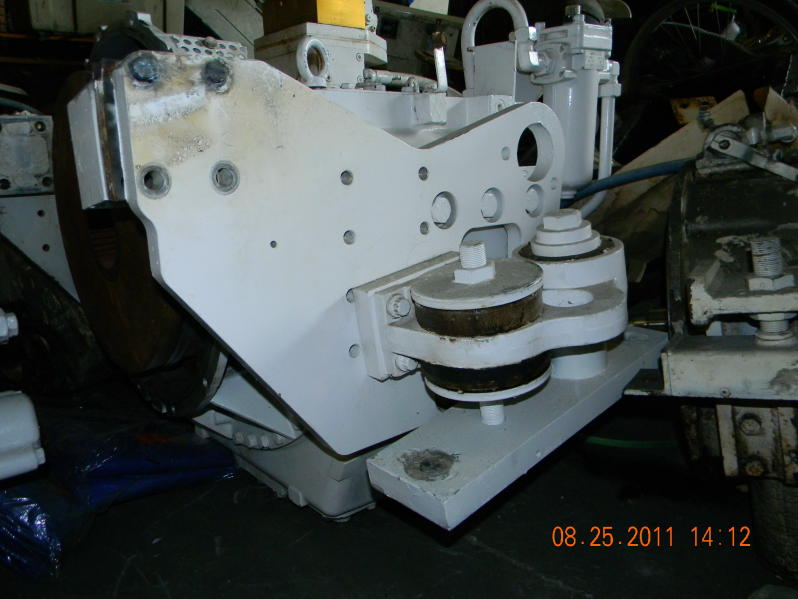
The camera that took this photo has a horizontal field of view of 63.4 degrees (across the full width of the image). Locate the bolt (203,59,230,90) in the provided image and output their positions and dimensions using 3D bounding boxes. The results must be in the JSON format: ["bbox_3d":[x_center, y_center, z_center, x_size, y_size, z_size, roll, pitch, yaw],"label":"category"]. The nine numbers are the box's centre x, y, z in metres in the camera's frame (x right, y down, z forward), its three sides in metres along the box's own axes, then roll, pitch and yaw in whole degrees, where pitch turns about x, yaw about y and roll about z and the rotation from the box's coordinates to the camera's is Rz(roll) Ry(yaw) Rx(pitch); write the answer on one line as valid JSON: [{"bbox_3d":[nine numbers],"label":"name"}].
[{"bbox_3d":[-0.207,-0.257,0.735,0.029,0.029,0.016,-13,17,-42],"label":"bolt"}]

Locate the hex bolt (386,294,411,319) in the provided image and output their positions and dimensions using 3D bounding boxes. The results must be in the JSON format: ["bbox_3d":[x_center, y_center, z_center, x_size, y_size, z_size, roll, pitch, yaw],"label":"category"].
[{"bbox_3d":[-0.001,0.010,0.892,0.030,0.030,0.016,-24,24,-39],"label":"hex bolt"}]

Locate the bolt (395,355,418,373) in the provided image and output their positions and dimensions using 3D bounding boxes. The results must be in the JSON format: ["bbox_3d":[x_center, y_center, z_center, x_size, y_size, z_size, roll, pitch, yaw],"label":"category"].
[{"bbox_3d":[0.011,0.087,0.918,0.030,0.030,0.016,-24,24,-39],"label":"bolt"}]

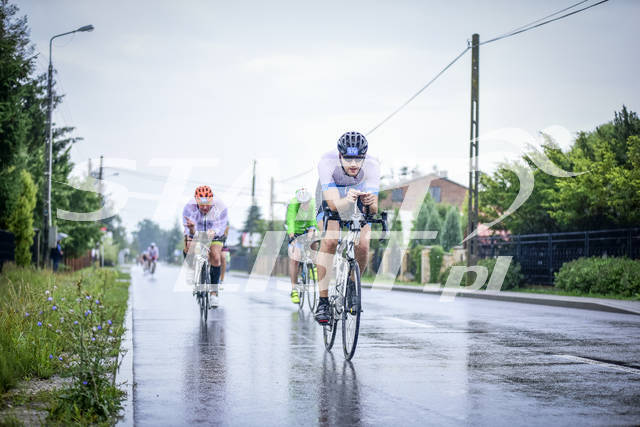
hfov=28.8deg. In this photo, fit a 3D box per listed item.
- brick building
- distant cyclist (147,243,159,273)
[{"bbox_3d":[7.809,0.841,93.000,7.200,7.400,8.500,1,-2,-8],"label":"brick building"},{"bbox_3d":[-8.329,2.217,62.000,0.580,1.550,1.650,1,-2,-9],"label":"distant cyclist"}]

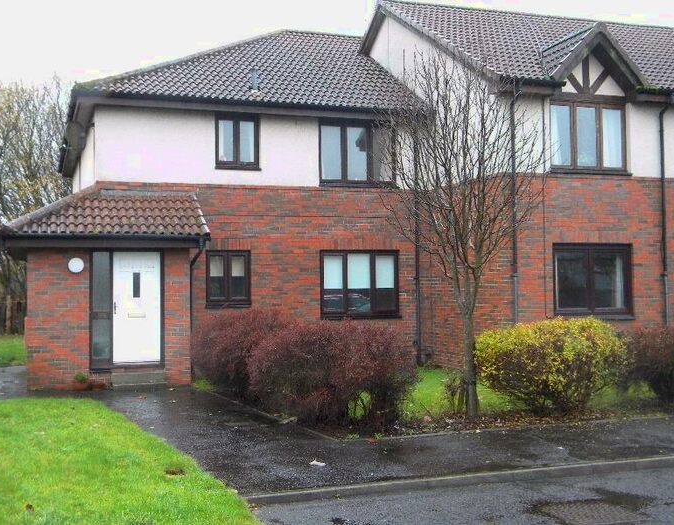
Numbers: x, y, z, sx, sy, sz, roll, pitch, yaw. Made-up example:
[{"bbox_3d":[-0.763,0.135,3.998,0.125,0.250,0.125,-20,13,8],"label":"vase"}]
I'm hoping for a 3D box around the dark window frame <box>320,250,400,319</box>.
[{"bbox_3d":[0.461,0.446,17.005,1.730,1.420,0.140,0,-2,-18],"label":"dark window frame"}]

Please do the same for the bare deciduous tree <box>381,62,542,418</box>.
[{"bbox_3d":[1.592,-0.341,10.512,2.000,4.570,2.000,-1,-2,0],"label":"bare deciduous tree"}]

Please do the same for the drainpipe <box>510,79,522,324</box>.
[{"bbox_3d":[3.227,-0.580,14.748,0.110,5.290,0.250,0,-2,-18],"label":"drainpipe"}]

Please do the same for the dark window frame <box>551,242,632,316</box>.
[{"bbox_3d":[4.765,0.331,15.401,1.710,1.380,0.140,0,-2,-18],"label":"dark window frame"}]

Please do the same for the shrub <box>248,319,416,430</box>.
[{"bbox_3d":[0.003,1.340,10.487,1.900,1.240,1.900,0,-2,-18],"label":"shrub"}]

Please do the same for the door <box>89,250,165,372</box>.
[{"bbox_3d":[-3.598,0.811,14.212,1.250,2.030,0.120,0,-2,-18],"label":"door"}]

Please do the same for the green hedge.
[{"bbox_3d":[2.901,1.349,11.210,2.020,1.210,1.500,0,-2,-18],"label":"green hedge"}]

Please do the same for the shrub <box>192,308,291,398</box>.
[{"bbox_3d":[-1.320,1.379,12.666,1.500,1.330,1.950,0,-2,-18],"label":"shrub"}]

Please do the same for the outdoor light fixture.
[{"bbox_3d":[-4.370,0.048,13.886,0.270,0.270,0.100,0,-2,-18],"label":"outdoor light fixture"}]

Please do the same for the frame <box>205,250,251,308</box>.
[{"bbox_3d":[-2.120,0.320,16.178,0.890,1.150,0.140,0,-2,-18],"label":"frame"}]

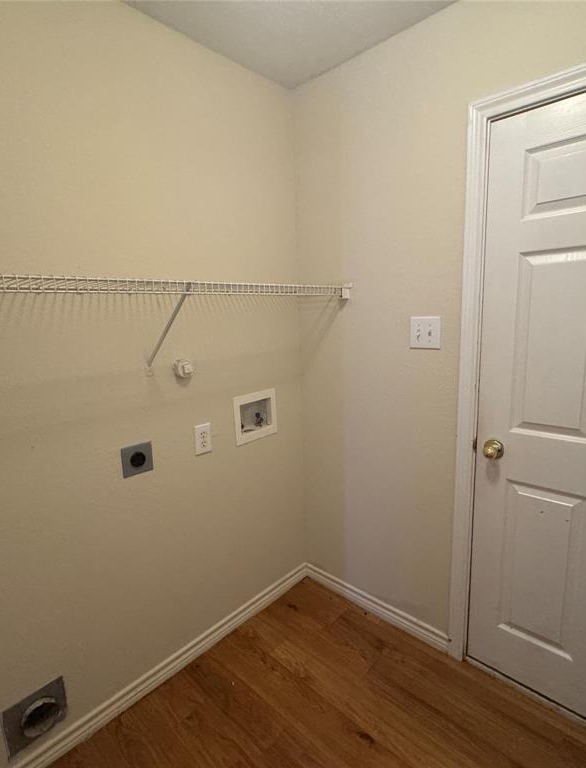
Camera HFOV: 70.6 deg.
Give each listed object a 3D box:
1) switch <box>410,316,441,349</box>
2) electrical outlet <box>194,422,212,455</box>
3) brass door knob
[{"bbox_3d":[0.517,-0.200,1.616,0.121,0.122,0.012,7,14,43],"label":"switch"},{"bbox_3d":[-0.368,0.227,1.702,0.009,0.120,0.073,7,14,43],"label":"electrical outlet"},{"bbox_3d":[0.714,0.241,1.486,0.066,0.066,0.064,7,14,43],"label":"brass door knob"}]

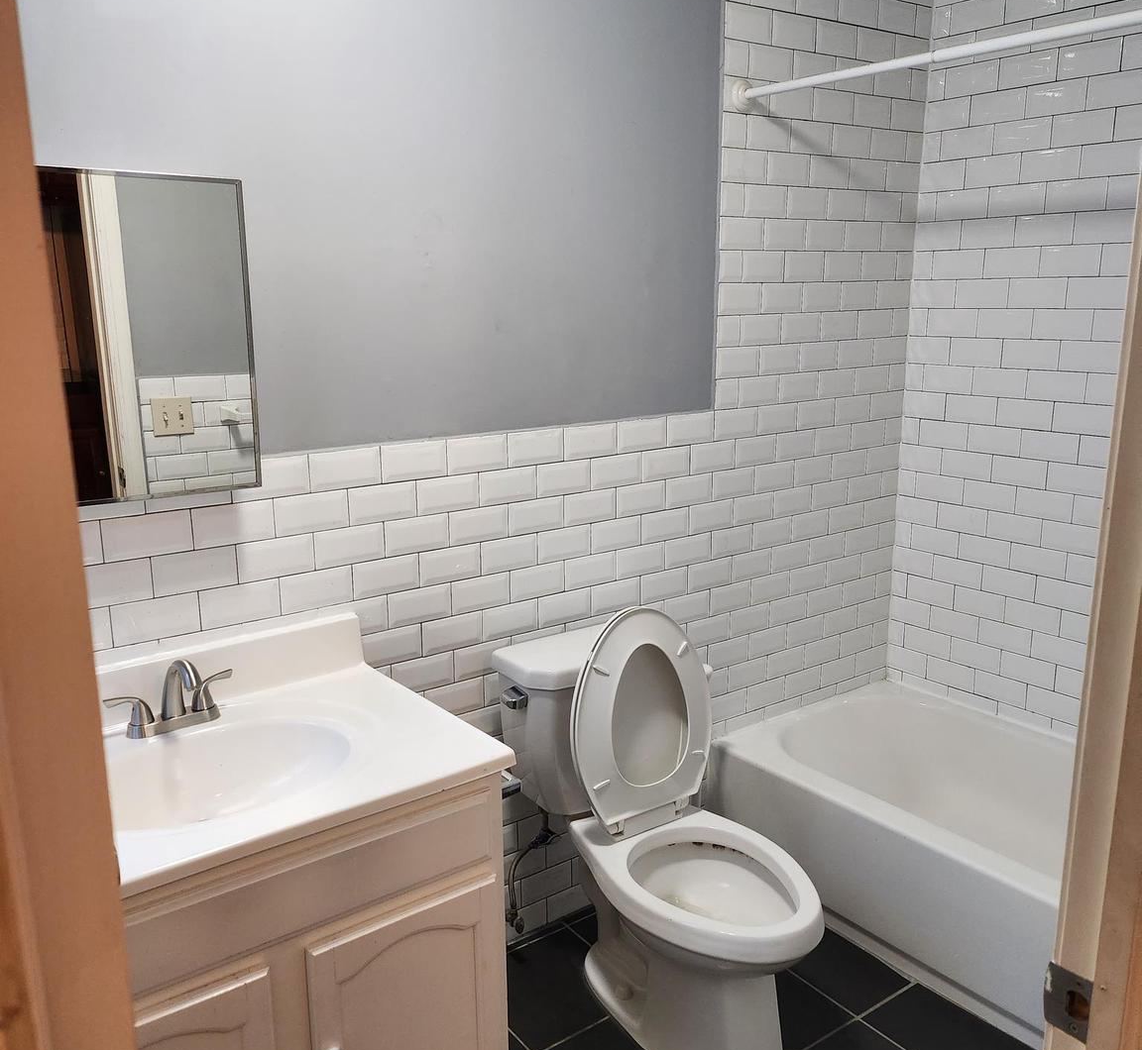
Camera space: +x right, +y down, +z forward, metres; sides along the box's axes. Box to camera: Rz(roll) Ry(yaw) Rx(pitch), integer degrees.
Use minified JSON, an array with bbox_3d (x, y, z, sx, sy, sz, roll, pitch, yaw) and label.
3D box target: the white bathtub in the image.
[{"bbox_3d":[1.109,0.830,2.458,0.738,0.345,1.506,-10,16,-35],"label":"white bathtub"}]

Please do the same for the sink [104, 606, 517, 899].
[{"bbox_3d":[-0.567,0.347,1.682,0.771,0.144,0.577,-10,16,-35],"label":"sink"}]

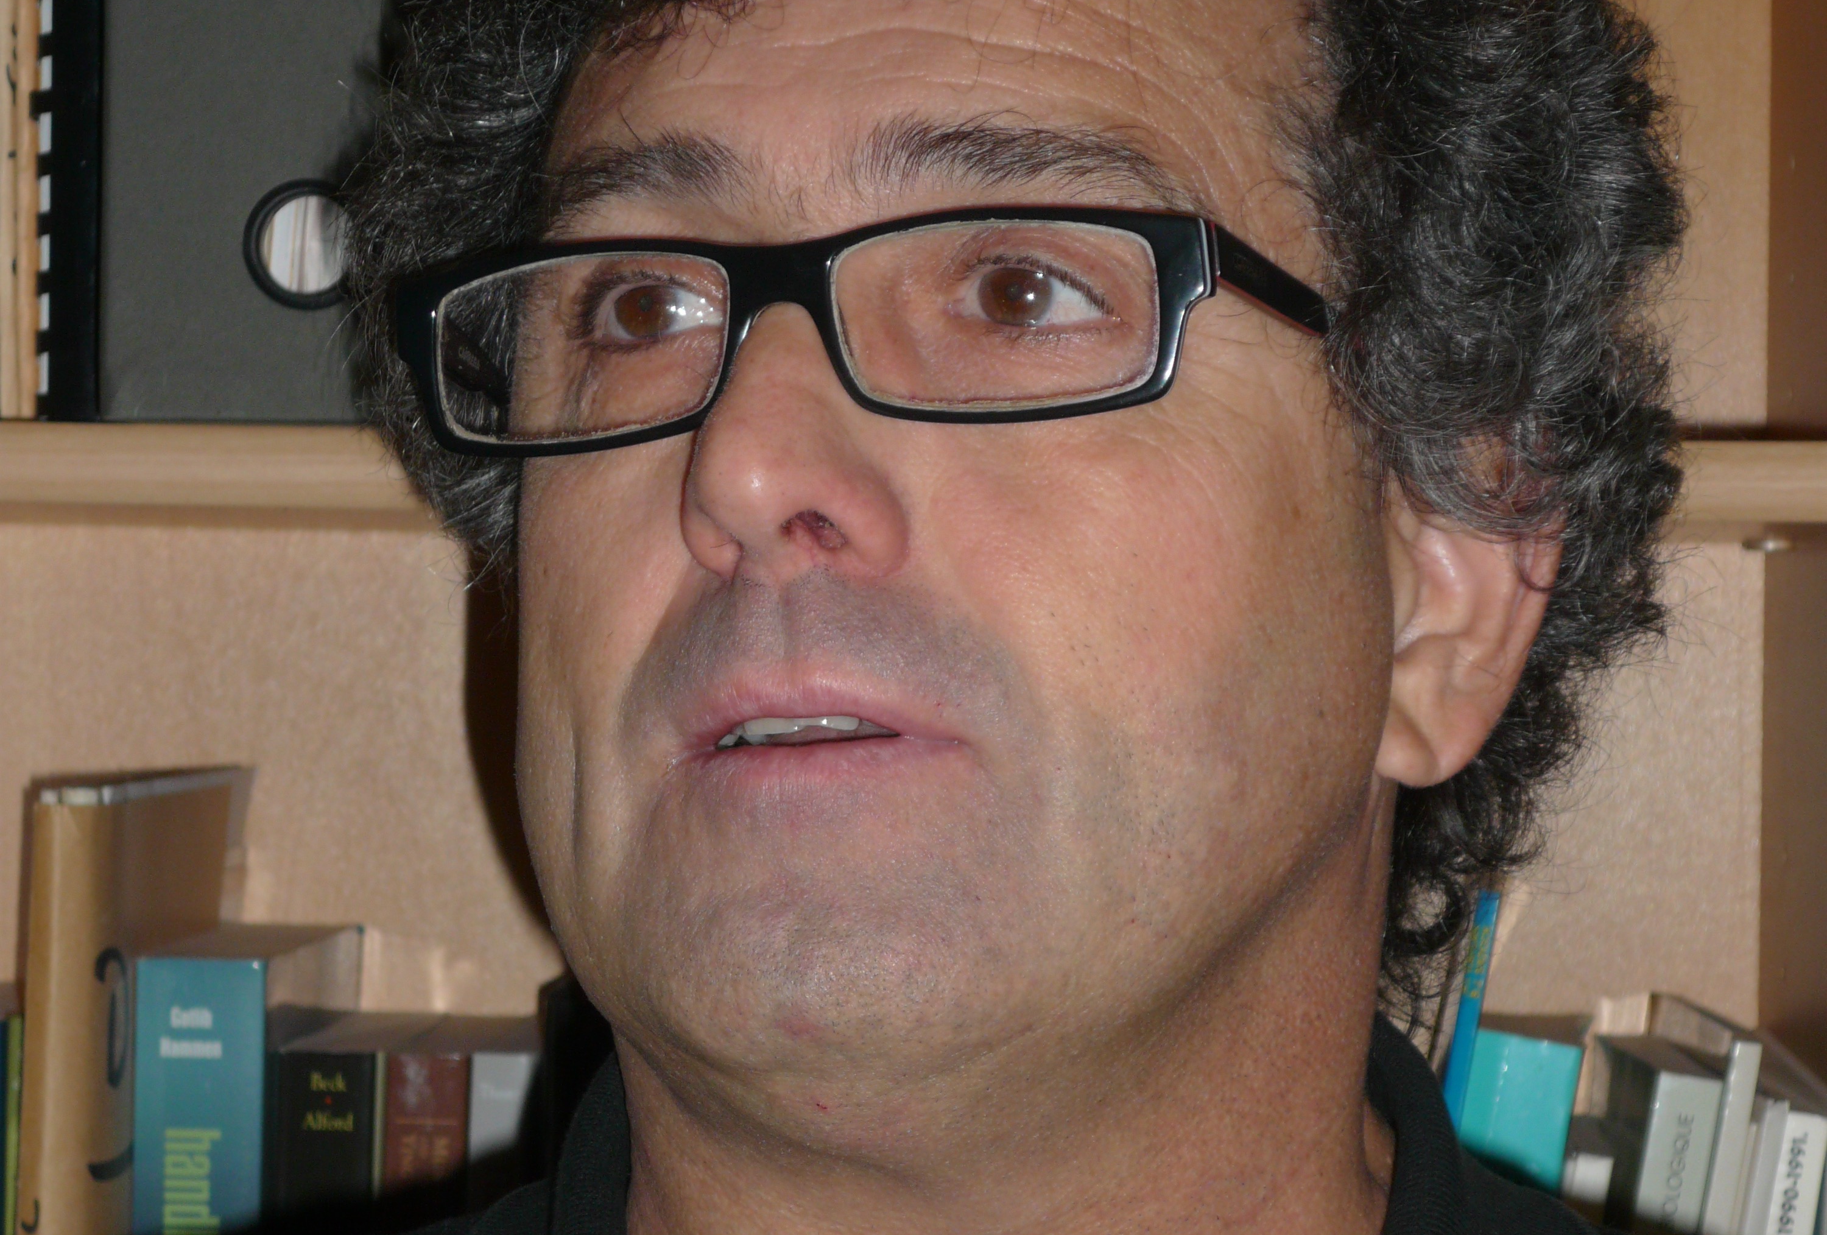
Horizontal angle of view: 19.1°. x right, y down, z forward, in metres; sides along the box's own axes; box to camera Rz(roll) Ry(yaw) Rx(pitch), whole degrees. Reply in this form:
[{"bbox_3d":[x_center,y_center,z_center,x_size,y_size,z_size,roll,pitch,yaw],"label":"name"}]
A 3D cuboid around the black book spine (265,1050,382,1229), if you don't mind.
[{"bbox_3d":[-0.145,0.224,1.418,0.029,0.230,0.152,1,-1,1],"label":"black book spine"}]

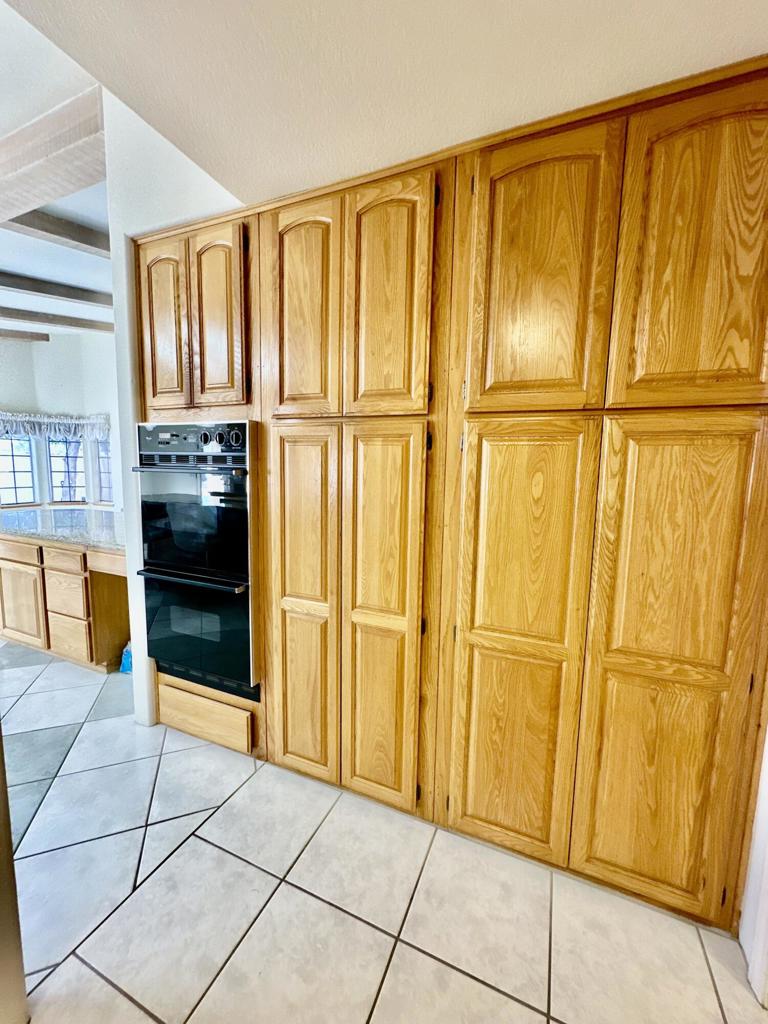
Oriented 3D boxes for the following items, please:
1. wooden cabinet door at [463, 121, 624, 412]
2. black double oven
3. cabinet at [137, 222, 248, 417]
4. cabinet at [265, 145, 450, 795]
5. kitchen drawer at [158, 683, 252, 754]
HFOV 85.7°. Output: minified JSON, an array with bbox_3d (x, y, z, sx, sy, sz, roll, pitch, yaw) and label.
[{"bbox_3d":[0.479,-0.721,1.284,0.421,0.792,0.025,4,7,23],"label":"wooden cabinet door"},{"bbox_3d":[-0.784,0.210,2.191,0.681,1.292,0.620,4,7,23],"label":"black double oven"},{"bbox_3d":[-0.760,-0.884,2.122,0.641,0.768,0.570,4,7,23],"label":"cabinet"},{"bbox_3d":[-0.048,-0.025,1.913,0.819,2.406,0.600,4,7,23],"label":"cabinet"},{"bbox_3d":[-0.810,1.005,2.268,0.612,0.215,0.450,4,7,23],"label":"kitchen drawer"}]

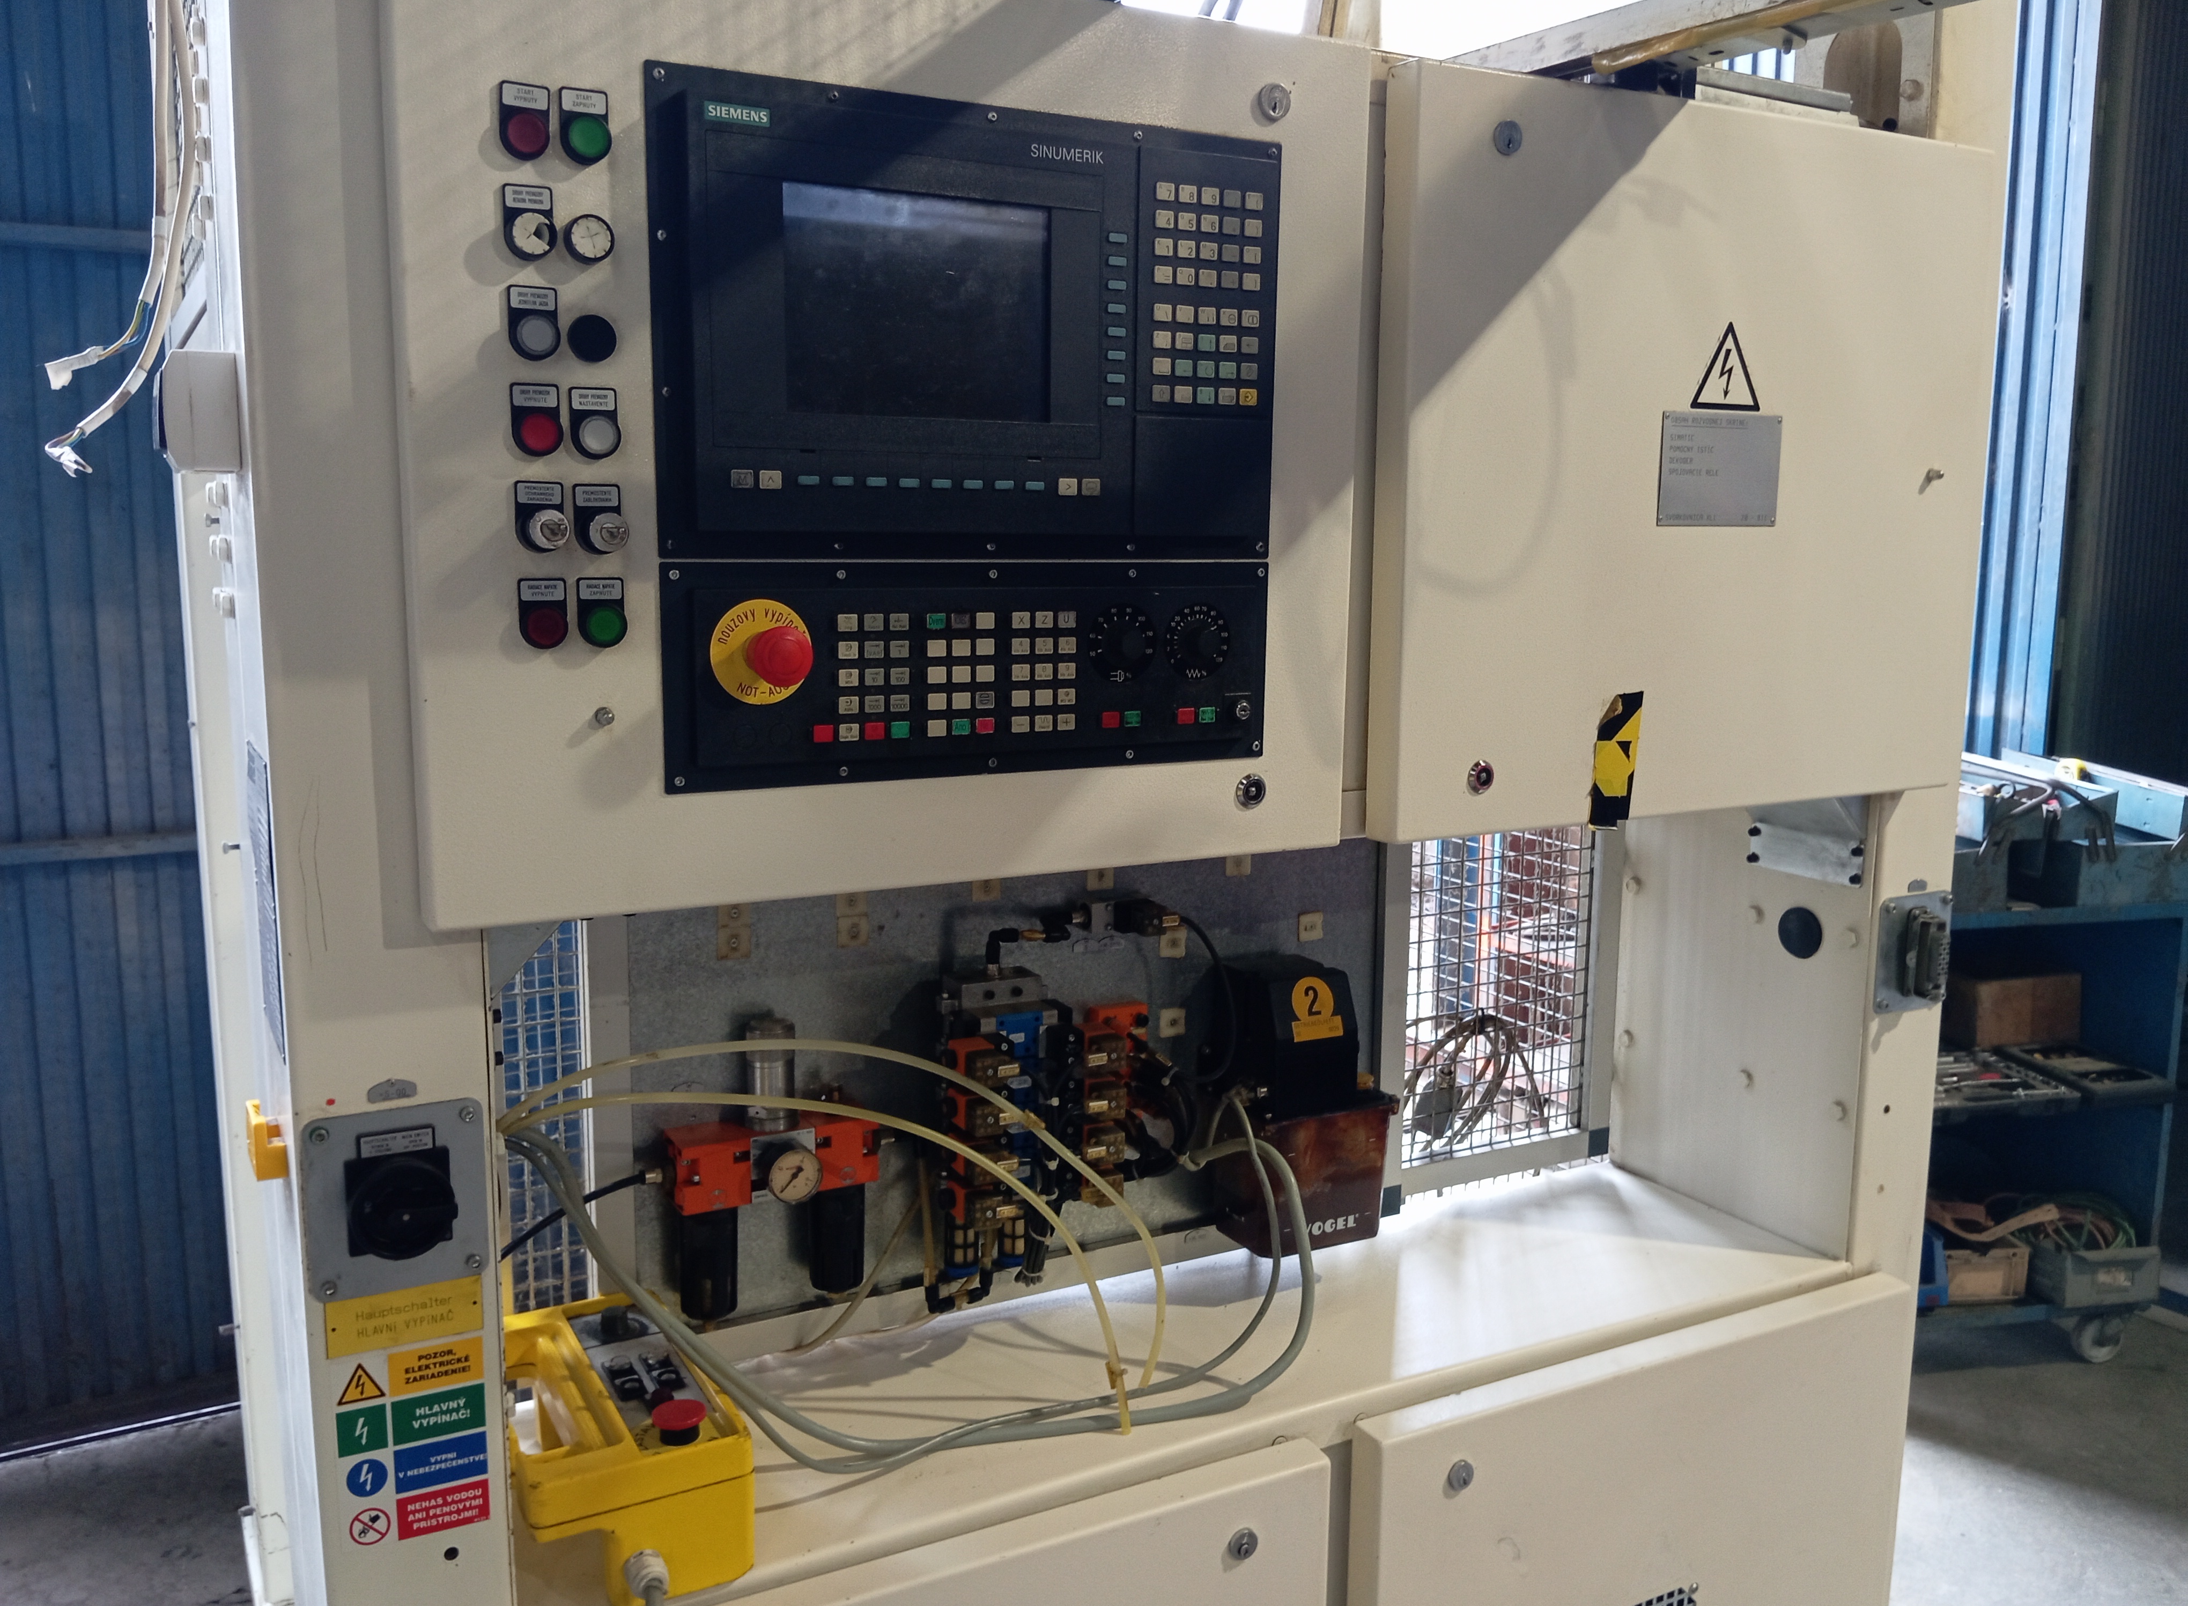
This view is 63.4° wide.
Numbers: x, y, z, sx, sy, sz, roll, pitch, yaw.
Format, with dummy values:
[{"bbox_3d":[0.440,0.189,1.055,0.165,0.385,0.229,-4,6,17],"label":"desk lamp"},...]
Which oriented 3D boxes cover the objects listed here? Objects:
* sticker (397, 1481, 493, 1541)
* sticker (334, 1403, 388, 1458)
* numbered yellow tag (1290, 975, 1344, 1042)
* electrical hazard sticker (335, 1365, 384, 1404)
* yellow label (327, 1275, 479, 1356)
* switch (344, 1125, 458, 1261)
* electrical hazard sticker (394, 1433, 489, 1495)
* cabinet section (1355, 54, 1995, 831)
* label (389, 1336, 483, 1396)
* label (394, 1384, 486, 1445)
[{"bbox_3d":[-0.453,0.493,1.236,0.060,0.030,0.002,-4,11,-28],"label":"sticker"},{"bbox_3d":[-0.495,0.426,1.202,0.032,0.032,0.002,-4,11,-28],"label":"sticker"},{"bbox_3d":[0.222,0.206,1.776,0.061,0.063,0.002,-4,-7,-28],"label":"numbered yellow tag"},{"bbox_3d":[-0.494,0.391,1.196,0.031,0.027,0.002,-4,11,-28],"label":"electrical hazard sticker"},{"bbox_3d":[-0.467,0.349,1.204,0.100,0.041,0.003,-4,11,-28],"label":"yellow label"},{"bbox_3d":[-0.457,0.261,1.172,0.066,0.085,0.038,-4,11,-28],"label":"switch"},{"bbox_3d":[-0.453,0.459,1.231,0.060,0.031,0.002,-4,11,-28],"label":"electrical hazard sticker"},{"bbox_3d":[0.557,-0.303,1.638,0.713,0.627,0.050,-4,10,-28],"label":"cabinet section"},{"bbox_3d":[-0.452,0.388,1.219,0.060,0.030,0.002,-4,11,-28],"label":"label"},{"bbox_3d":[-0.452,0.423,1.225,0.060,0.031,0.002,-4,11,-28],"label":"label"}]

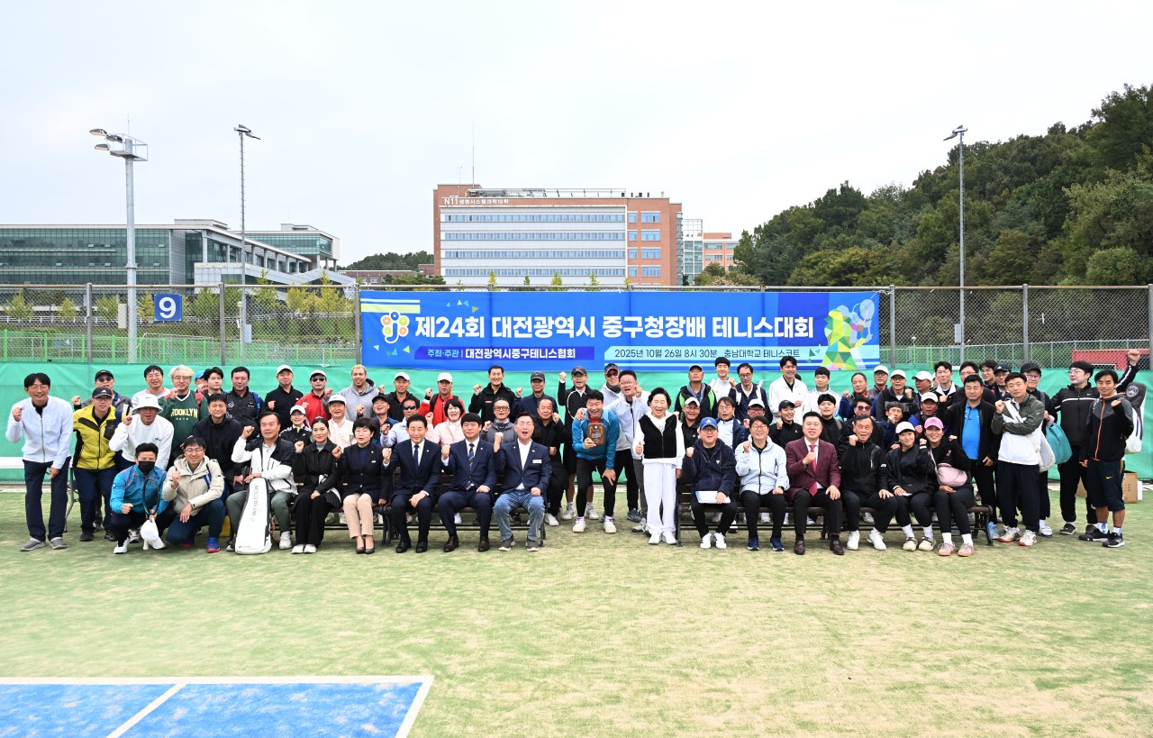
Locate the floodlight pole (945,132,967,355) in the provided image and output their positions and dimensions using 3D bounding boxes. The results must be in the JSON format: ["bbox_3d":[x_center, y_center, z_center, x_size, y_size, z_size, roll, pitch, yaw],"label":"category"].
[{"bbox_3d":[18.032,-5.036,36.500,1.150,13.072,1.100,0,0,37],"label":"floodlight pole"}]

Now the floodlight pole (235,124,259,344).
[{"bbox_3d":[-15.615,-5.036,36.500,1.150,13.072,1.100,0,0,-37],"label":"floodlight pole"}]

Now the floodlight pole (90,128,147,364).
[{"bbox_3d":[-19.200,-4.300,33.300,1.800,12.000,1.700,0,0,3],"label":"floodlight pole"}]

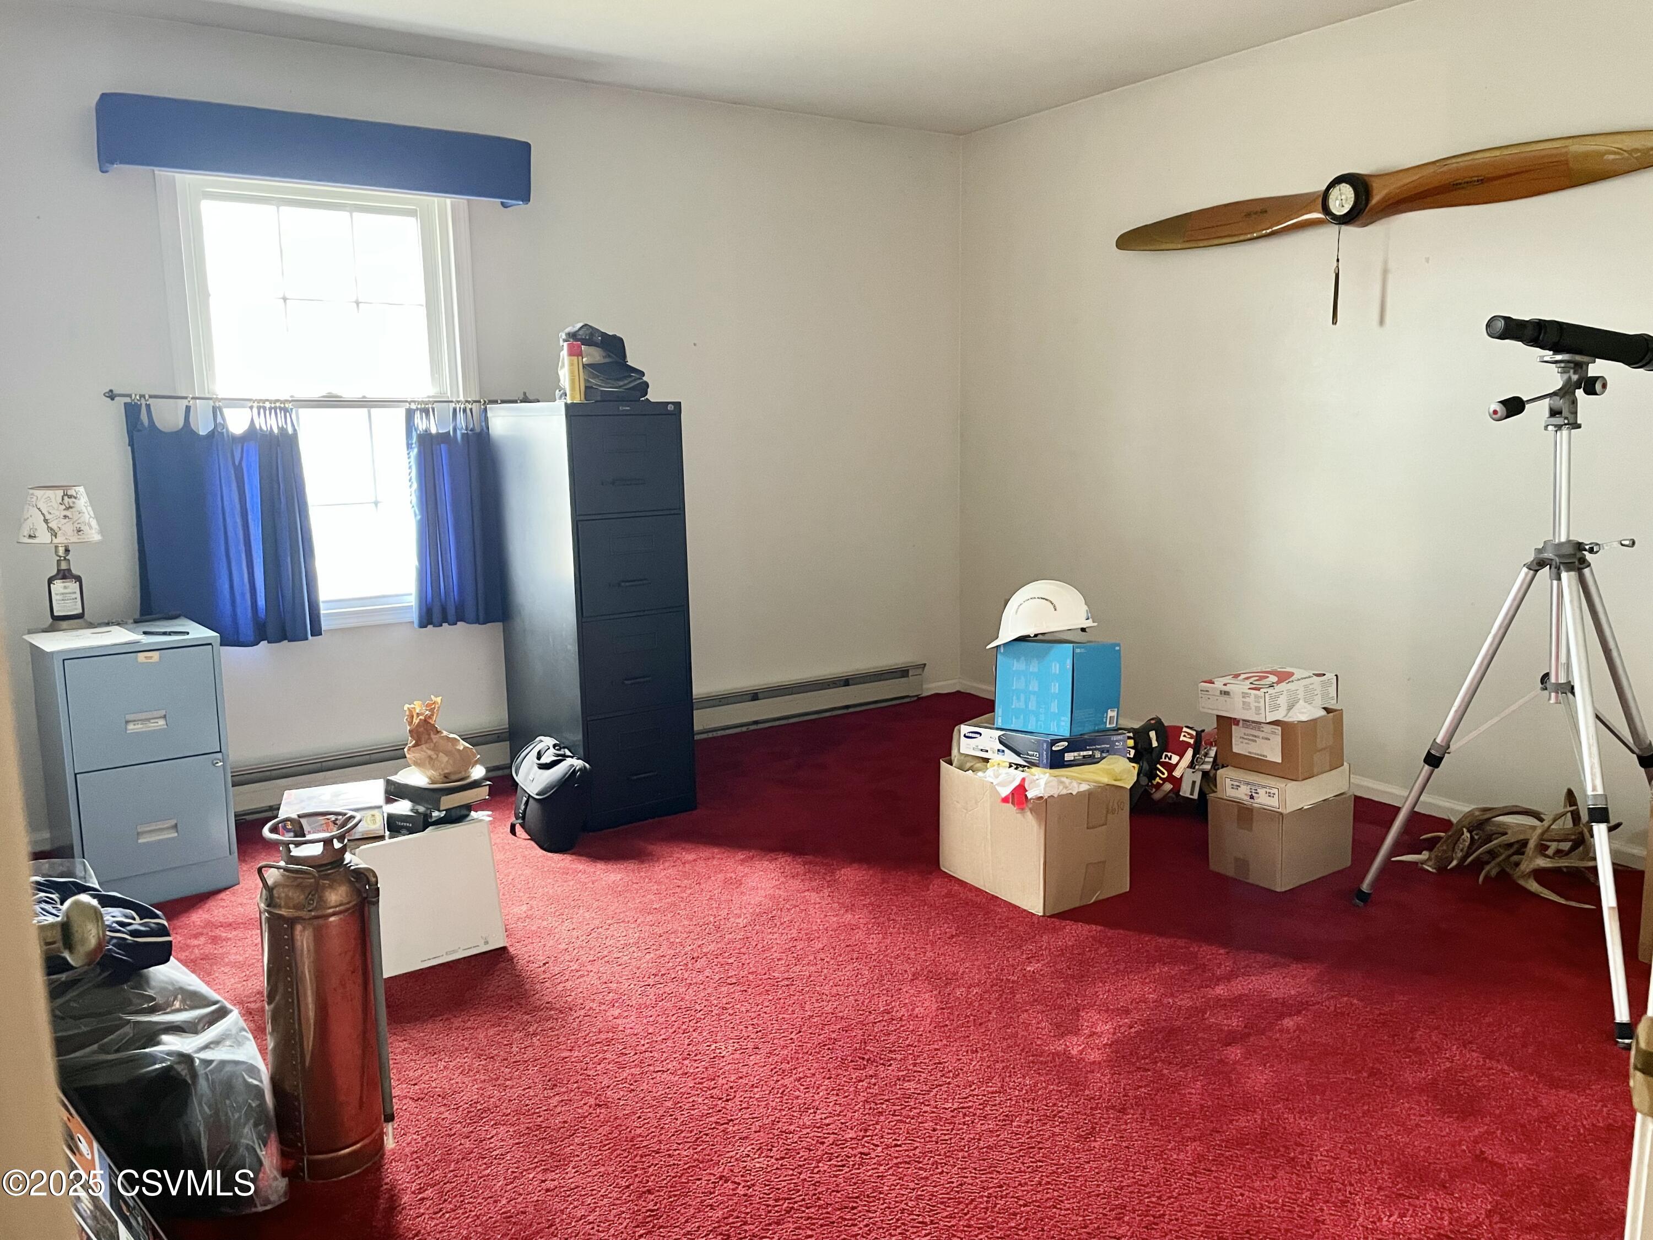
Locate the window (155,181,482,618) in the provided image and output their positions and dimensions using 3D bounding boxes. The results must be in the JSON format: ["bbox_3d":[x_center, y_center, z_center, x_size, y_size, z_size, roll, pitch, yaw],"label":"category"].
[{"bbox_3d":[-1.608,-0.706,4.089,0.945,1.481,0.100,-7,11,-33],"label":"window"}]

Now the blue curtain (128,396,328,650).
[{"bbox_3d":[-1.876,-0.296,3.883,0.515,0.755,0.090,-7,11,-33],"label":"blue curtain"}]

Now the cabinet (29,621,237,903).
[{"bbox_3d":[-1.931,0.386,3.474,0.387,0.708,0.436,-8,12,-38],"label":"cabinet"}]

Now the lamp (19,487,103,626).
[{"bbox_3d":[-2.169,-0.173,3.505,0.243,0.402,0.243,-7,11,-33],"label":"lamp"}]

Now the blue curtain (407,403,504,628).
[{"bbox_3d":[-1.254,-0.350,4.283,0.371,0.766,0.090,-7,11,-33],"label":"blue curtain"}]

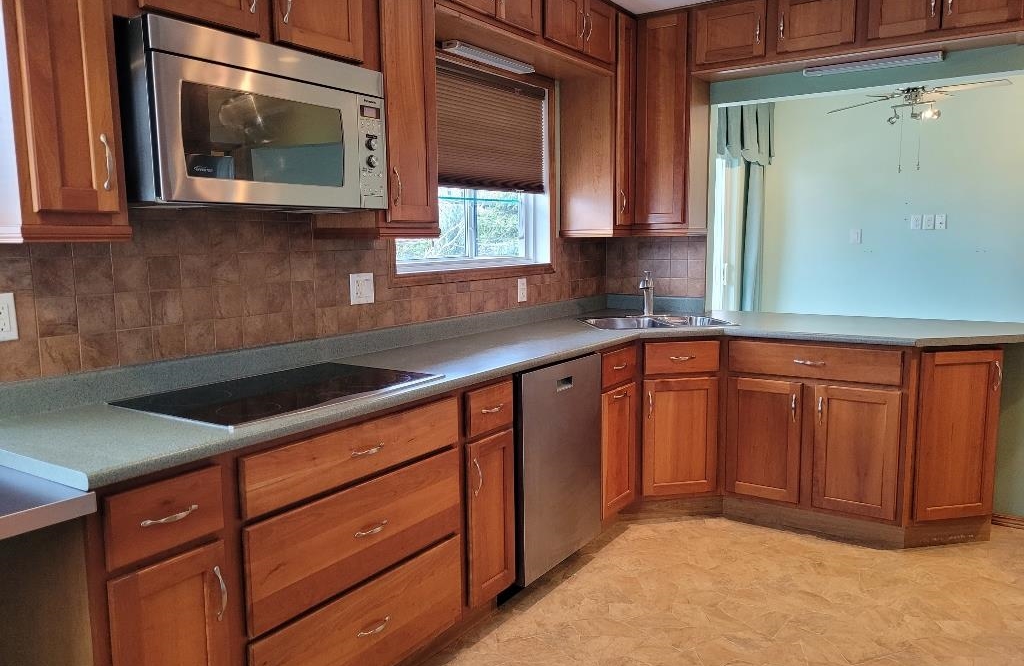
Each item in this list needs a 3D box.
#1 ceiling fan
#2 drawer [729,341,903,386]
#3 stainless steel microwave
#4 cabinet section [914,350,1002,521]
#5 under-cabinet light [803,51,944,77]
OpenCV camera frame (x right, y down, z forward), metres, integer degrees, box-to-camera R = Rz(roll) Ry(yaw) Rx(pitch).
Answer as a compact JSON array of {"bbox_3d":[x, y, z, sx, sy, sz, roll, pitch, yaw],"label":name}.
[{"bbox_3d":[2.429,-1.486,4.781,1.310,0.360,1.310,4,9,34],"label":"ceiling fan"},{"bbox_3d":[1.482,0.110,3.672,0.743,0.149,0.450,4,9,34],"label":"drawer"},{"bbox_3d":[-0.786,-0.571,2.211,0.425,0.423,0.760,4,9,34],"label":"stainless steel microwave"},{"bbox_3d":[1.823,0.407,3.364,0.359,0.709,0.380,-2,7,-8],"label":"cabinet section"},{"bbox_3d":[1.647,-1.229,3.522,0.590,0.040,0.100,4,9,34],"label":"under-cabinet light"}]

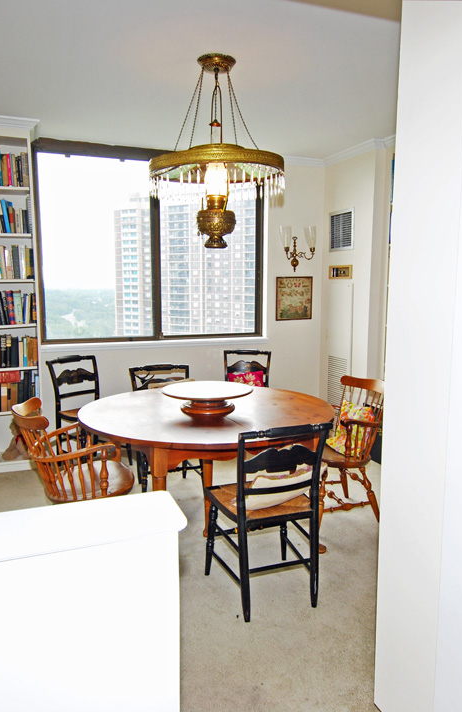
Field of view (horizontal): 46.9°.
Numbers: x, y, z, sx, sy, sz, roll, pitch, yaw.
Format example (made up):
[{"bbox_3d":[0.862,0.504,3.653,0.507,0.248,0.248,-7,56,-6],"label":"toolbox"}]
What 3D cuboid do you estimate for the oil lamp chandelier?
[{"bbox_3d":[-0.076,-1.031,2.741,0.695,0.930,0.695,0,7,0],"label":"oil lamp chandelier"}]

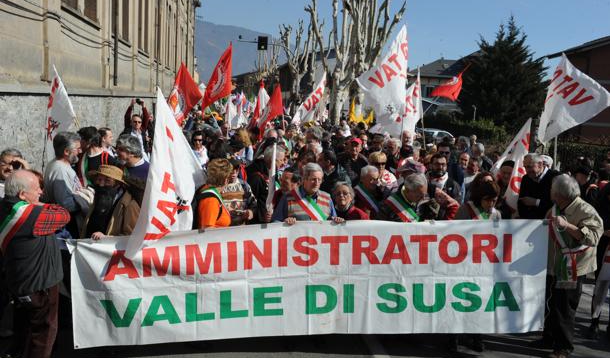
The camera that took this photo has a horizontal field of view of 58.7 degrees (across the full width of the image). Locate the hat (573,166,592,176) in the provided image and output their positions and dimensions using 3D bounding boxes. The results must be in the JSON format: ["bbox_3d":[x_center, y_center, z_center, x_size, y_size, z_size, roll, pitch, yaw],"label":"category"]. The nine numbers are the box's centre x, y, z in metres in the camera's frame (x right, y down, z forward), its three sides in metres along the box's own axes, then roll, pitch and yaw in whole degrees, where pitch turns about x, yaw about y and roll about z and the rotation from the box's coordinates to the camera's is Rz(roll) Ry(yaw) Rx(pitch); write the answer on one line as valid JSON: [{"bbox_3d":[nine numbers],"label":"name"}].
[{"bbox_3d":[3.317,-0.090,6.500,0.220,0.130,0.260,4,9,19],"label":"hat"}]

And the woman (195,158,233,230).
[{"bbox_3d":[-0.801,0.654,4.962,0.420,1.690,0.500,-3,8,-22],"label":"woman"}]

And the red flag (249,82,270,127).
[{"bbox_3d":[-1.033,-1.668,12.300,0.520,1.120,0.300,1,8,-11],"label":"red flag"}]

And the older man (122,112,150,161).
[{"bbox_3d":[-2.647,-0.130,8.527,0.550,1.820,0.400,0,8,-15],"label":"older man"}]

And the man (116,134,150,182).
[{"bbox_3d":[-1.716,0.431,5.471,0.380,1.740,0.520,-2,9,-25],"label":"man"}]

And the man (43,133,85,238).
[{"bbox_3d":[-2.197,0.443,5.067,0.420,1.770,0.500,2,8,17],"label":"man"}]

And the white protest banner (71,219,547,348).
[{"bbox_3d":[0.102,0.909,4.660,4.060,0.990,0.200,-1,8,-4],"label":"white protest banner"}]

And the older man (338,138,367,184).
[{"bbox_3d":[0.675,0.289,7.724,0.540,1.740,0.380,0,8,-6],"label":"older man"}]

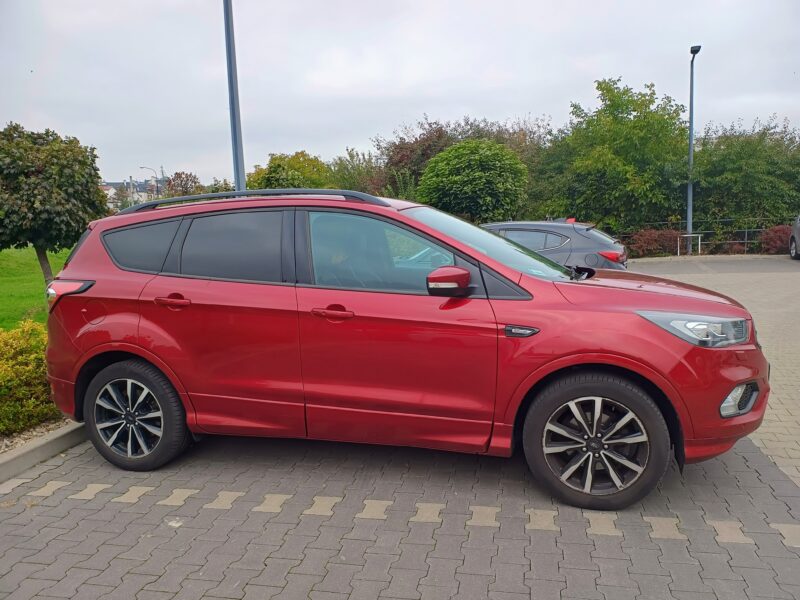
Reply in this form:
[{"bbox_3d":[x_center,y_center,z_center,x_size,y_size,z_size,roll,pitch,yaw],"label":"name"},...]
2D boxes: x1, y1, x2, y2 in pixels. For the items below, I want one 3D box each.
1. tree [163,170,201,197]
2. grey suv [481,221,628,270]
[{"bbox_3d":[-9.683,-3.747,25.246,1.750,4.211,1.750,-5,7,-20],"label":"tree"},{"bbox_3d":[1.284,-0.490,9.112,4.460,1.460,1.800,0,7,15],"label":"grey suv"}]

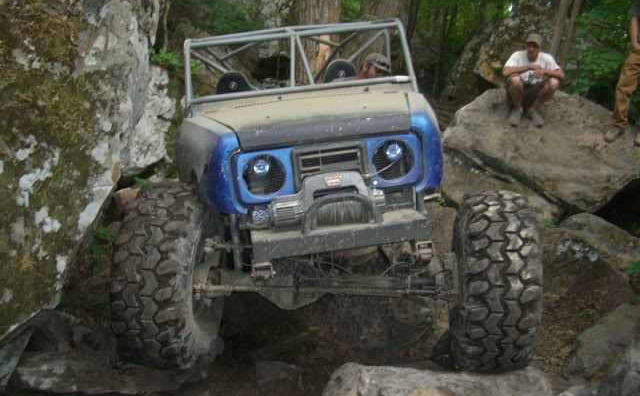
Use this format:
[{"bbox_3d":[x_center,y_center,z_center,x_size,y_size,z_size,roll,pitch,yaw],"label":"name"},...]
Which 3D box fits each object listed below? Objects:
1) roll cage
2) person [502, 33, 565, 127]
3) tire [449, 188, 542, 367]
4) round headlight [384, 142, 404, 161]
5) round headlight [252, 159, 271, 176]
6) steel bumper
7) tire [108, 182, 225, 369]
[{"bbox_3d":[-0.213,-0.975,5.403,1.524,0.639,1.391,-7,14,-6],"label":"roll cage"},{"bbox_3d":[2.163,-1.206,7.150,0.640,0.950,0.720,2,7,13],"label":"person"},{"bbox_3d":[0.918,0.435,3.729,0.366,0.943,0.943,2,7,6],"label":"tire"},{"bbox_3d":[0.387,-0.241,3.646,0.088,0.088,0.077,-7,14,-6],"label":"round headlight"},{"bbox_3d":[-0.298,-0.155,3.574,0.088,0.088,0.077,-7,14,-6],"label":"round headlight"},{"bbox_3d":[0.086,0.170,3.365,0.824,0.124,0.206,-7,14,-6],"label":"steel bumper"},{"bbox_3d":[-0.763,0.394,3.646,0.366,0.943,0.943,2,7,4],"label":"tire"}]

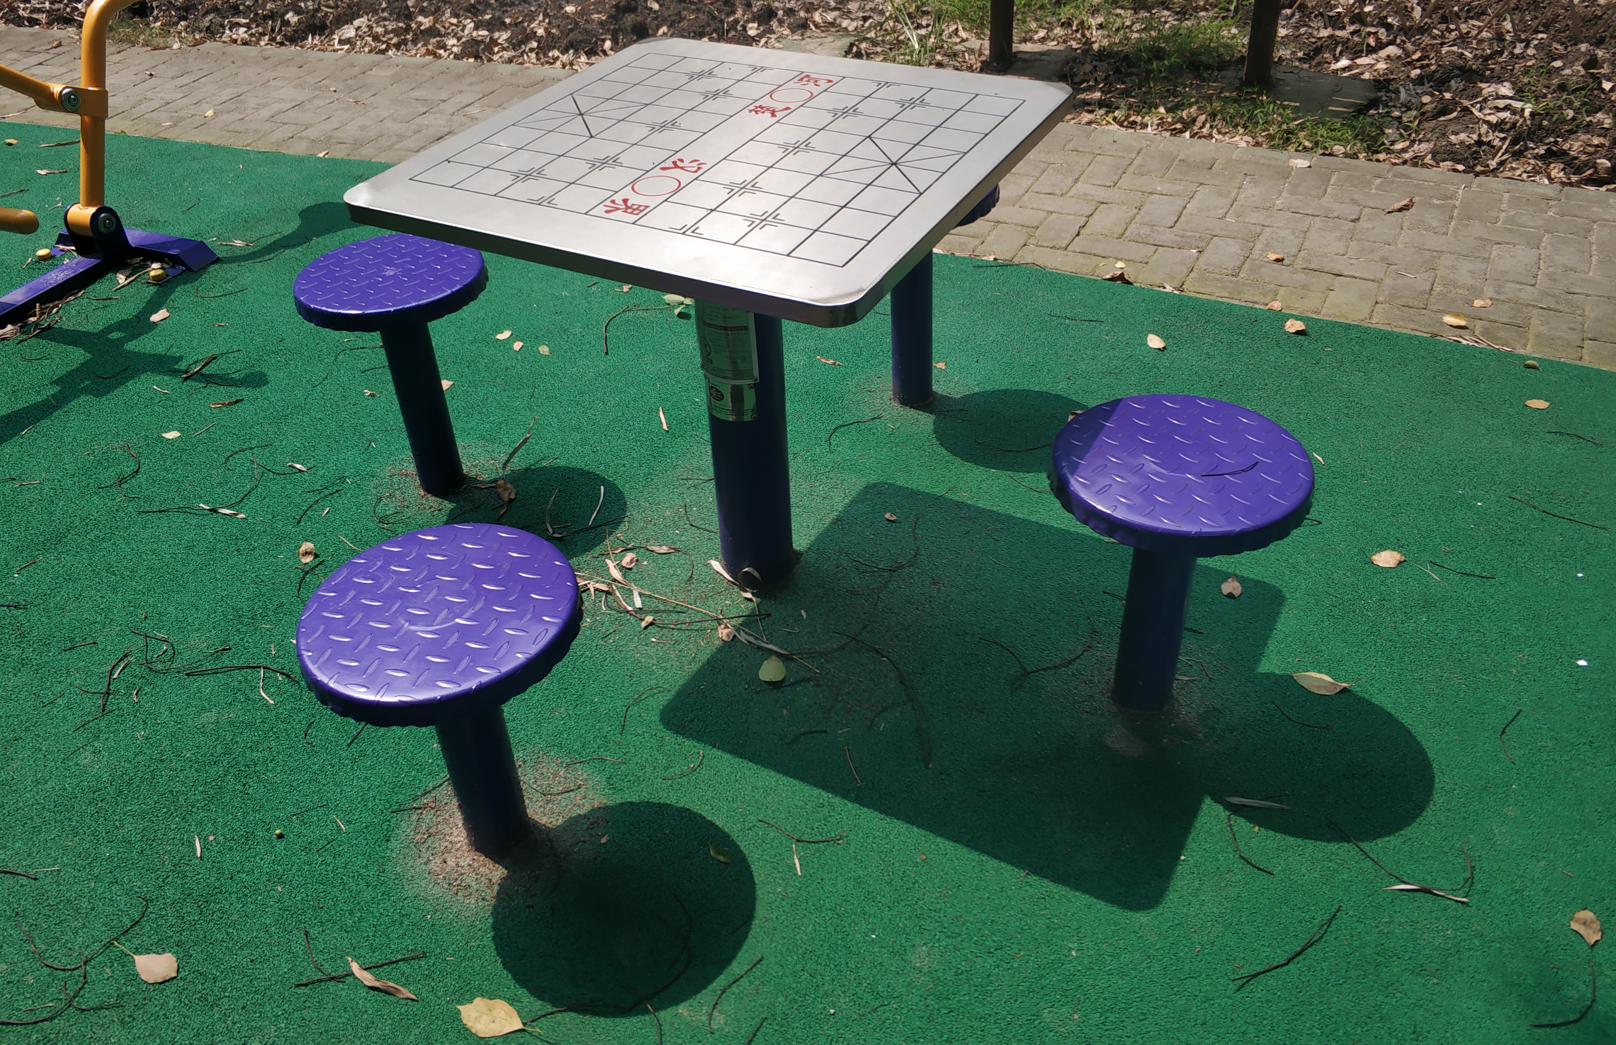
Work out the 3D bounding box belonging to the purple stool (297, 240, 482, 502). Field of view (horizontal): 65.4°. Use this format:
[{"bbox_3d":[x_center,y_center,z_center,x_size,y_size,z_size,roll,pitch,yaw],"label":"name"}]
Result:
[{"bbox_3d":[-0.709,-0.254,2.292,0.322,0.442,0.322,-3,37,0],"label":"purple stool"}]

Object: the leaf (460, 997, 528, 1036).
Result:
[{"bbox_3d":[-0.375,0.585,1.486,0.090,0.010,0.050,10,38,16],"label":"leaf"}]

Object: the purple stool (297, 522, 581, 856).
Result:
[{"bbox_3d":[-0.426,0.261,1.599,0.322,0.404,0.322,-3,37,0],"label":"purple stool"}]

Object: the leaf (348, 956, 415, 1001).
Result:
[{"bbox_3d":[-0.521,0.560,1.530,0.124,0.012,0.018,17,41,25],"label":"leaf"}]

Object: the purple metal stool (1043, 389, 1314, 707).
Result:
[{"bbox_3d":[0.487,0.088,1.742,0.322,0.422,0.322,-3,37,0],"label":"purple metal stool"}]

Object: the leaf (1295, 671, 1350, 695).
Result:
[{"bbox_3d":[0.758,0.238,1.859,0.081,0.014,0.045,9,38,15],"label":"leaf"}]

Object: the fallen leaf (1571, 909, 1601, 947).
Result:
[{"bbox_3d":[0.932,0.485,1.508,0.034,0.014,0.055,11,39,18],"label":"fallen leaf"}]

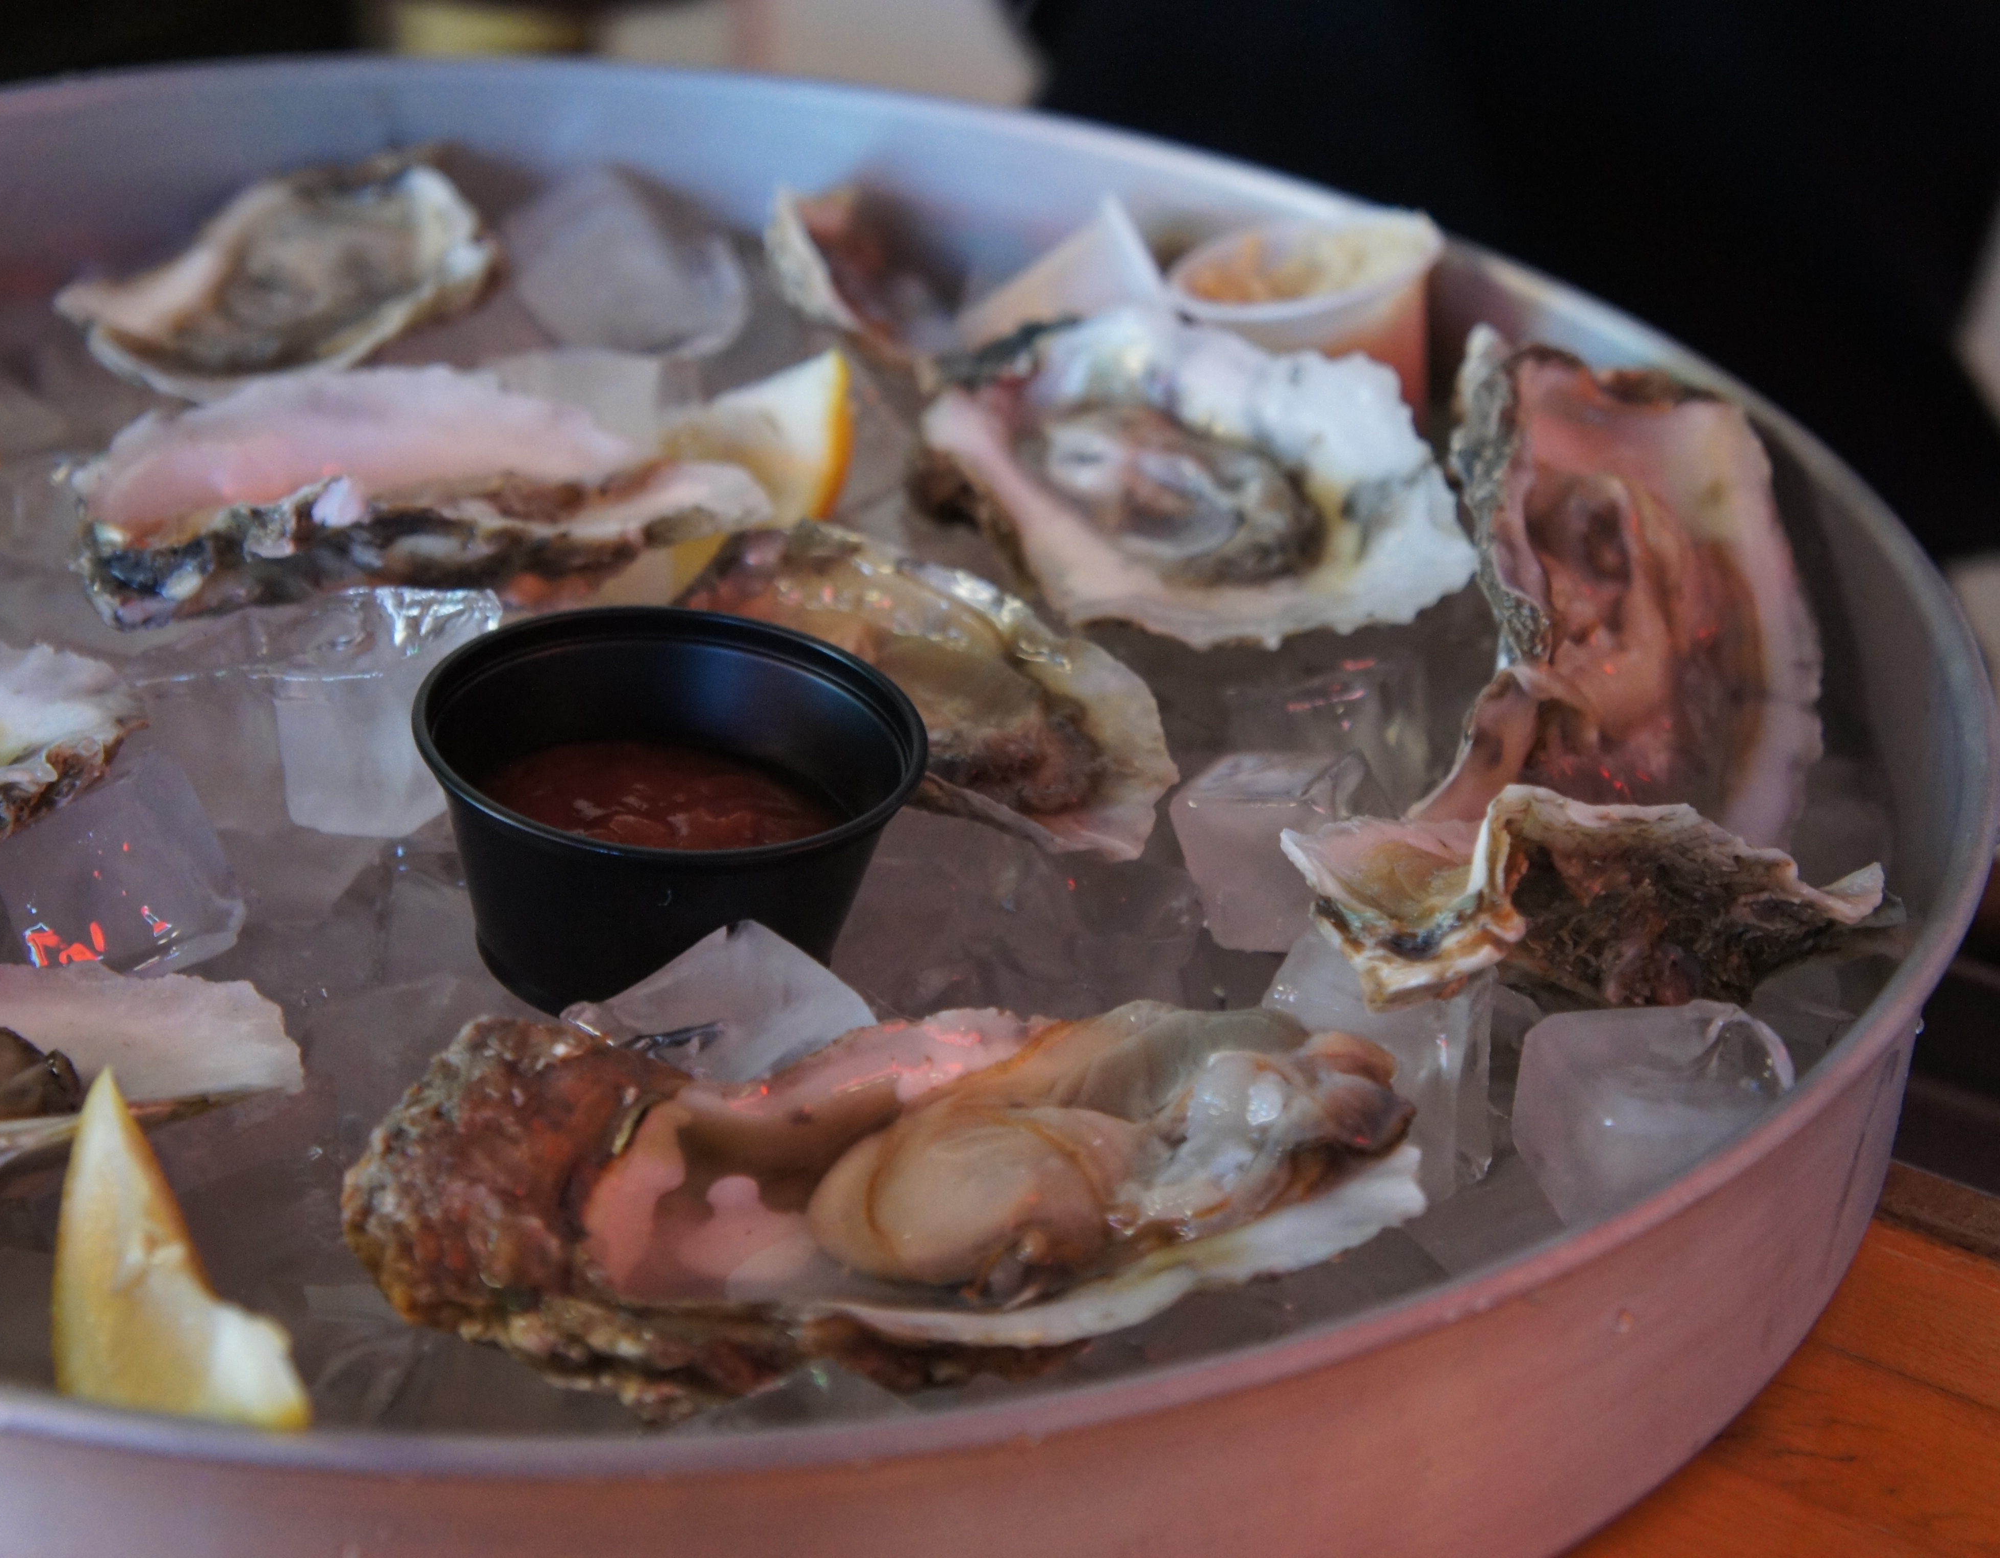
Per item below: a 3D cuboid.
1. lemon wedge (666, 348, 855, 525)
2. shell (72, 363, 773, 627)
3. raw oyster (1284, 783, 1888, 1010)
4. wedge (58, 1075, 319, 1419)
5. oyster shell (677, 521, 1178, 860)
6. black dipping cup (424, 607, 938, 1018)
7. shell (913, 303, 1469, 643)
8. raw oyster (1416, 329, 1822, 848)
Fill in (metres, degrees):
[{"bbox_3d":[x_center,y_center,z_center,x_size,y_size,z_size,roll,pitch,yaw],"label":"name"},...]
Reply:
[{"bbox_3d":[-0.039,-0.052,0.592,0.027,0.027,0.050,32,66,0],"label":"lemon wedge"},{"bbox_3d":[-0.093,-0.045,0.570,0.108,0.034,0.050,-6,43,-13],"label":"shell"},{"bbox_3d":[0.083,0.017,0.500,0.086,0.033,0.042,4,30,-2],"label":"raw oyster"},{"bbox_3d":[-0.093,0.056,0.404,0.027,0.026,0.051,-30,80,0],"label":"wedge"},{"bbox_3d":[-0.011,-0.013,0.546,0.090,0.030,0.052,30,50,22],"label":"oyster shell"},{"bbox_3d":[-0.049,0.008,0.522,0.073,0.036,0.073,6,29,-4],"label":"black dipping cup"},{"bbox_3d":[0.033,-0.049,0.588,0.094,0.032,0.066,16,53,7],"label":"shell"},{"bbox_3d":[0.099,-0.031,0.567,0.060,0.034,0.098,-1,55,1],"label":"raw oyster"}]

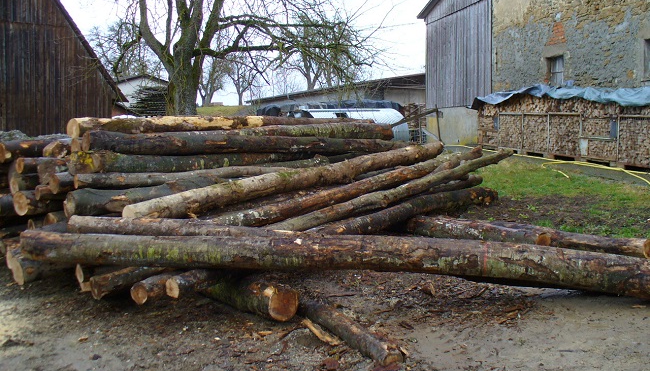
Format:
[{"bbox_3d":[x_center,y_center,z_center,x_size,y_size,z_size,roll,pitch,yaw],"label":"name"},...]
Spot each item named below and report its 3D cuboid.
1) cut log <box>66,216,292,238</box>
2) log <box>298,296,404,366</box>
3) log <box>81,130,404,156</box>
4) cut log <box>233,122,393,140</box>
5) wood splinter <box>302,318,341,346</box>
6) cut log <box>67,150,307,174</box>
[{"bbox_3d":[-1.305,0.388,6.325,2.005,0.180,0.180,2,6,-7],"label":"cut log"},{"bbox_3d":[0.095,1.006,4.982,0.140,0.140,1.457,-3,7,-28],"label":"log"},{"bbox_3d":[-0.759,-0.567,9.600,5.018,0.290,0.280,-2,6,-34],"label":"log"},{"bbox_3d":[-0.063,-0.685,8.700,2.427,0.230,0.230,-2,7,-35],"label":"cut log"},{"bbox_3d":[-0.034,1.051,4.986,0.060,0.040,0.603,-3,7,-26],"label":"wood splinter"},{"bbox_3d":[-1.190,-0.320,8.150,0.210,0.210,3.855,5,7,41],"label":"cut log"}]

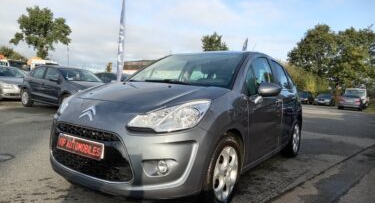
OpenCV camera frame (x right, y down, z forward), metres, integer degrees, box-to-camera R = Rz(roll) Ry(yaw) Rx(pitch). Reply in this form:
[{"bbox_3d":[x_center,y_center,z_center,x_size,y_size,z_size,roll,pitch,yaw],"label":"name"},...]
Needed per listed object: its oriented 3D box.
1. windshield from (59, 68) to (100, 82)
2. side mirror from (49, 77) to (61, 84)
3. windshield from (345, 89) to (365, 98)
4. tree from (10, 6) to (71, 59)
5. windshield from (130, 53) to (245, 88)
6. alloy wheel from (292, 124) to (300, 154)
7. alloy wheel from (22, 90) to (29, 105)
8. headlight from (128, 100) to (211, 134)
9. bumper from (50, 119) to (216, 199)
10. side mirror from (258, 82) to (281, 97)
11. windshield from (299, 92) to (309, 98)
[{"bbox_3d":[-3.566,-0.873,8.936,0.780,0.140,1.360,41,22,28],"label":"windshield"},{"bbox_3d":[-3.998,-0.631,8.138,0.170,0.160,0.240,5,3,35],"label":"side mirror"},{"bbox_3d":[18.308,-0.817,29.500,1.650,0.780,0.420,5,3,32],"label":"windshield"},{"bbox_3d":[-19.616,-7.407,36.000,7.200,10.700,7.200,4,3,0],"label":"tree"},{"bbox_3d":[0.011,-0.378,3.062,1.360,0.470,0.800,5,3,34],"label":"windshield"},{"bbox_3d":[1.635,0.572,4.233,0.170,0.440,0.440,5,3,34],"label":"alloy wheel"},{"bbox_3d":[-5.525,-0.108,9.376,0.420,0.420,0.170,5,3,35],"label":"alloy wheel"},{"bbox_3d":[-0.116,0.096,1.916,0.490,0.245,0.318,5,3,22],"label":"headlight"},{"bbox_3d":[-0.662,0.391,2.178,1.680,0.500,0.500,5,3,34],"label":"bumper"},{"bbox_3d":[0.794,-0.116,2.620,0.210,0.155,0.140,5,3,34],"label":"side mirror"},{"bbox_3d":[13.204,-0.802,31.000,1.350,0.450,0.650,5,3,34],"label":"windshield"}]

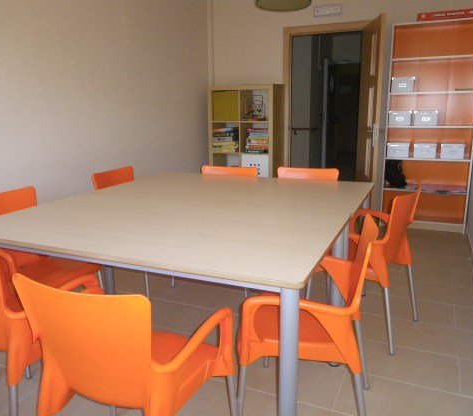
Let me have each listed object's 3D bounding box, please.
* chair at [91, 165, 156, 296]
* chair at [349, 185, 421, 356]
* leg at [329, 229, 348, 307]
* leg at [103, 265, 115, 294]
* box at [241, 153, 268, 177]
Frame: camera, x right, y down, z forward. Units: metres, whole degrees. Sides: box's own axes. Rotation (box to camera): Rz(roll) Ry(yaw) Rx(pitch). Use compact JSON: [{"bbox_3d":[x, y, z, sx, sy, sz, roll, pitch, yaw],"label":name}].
[{"bbox_3d":[-0.696,0.148,3.280,0.540,0.830,0.560,6,15,28],"label":"chair"},{"bbox_3d":[0.742,0.285,2.602,0.540,0.830,0.560,9,17,36],"label":"chair"},{"bbox_3d":[0.497,0.433,2.203,0.062,0.735,0.062,5,15,23],"label":"leg"},{"bbox_3d":[-0.828,0.292,2.890,0.062,0.735,0.062,5,15,23],"label":"leg"},{"bbox_3d":[0.285,-0.481,5.324,0.330,0.330,0.360,5,15,23],"label":"box"}]

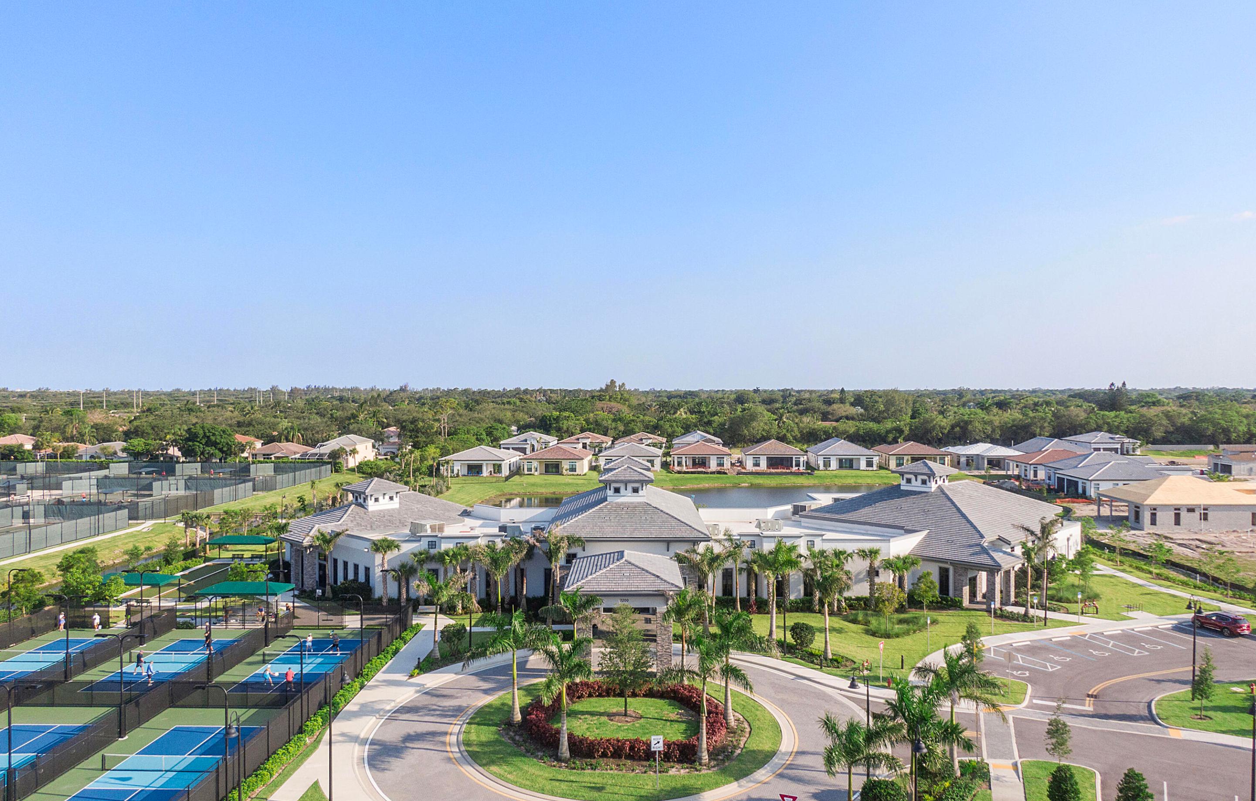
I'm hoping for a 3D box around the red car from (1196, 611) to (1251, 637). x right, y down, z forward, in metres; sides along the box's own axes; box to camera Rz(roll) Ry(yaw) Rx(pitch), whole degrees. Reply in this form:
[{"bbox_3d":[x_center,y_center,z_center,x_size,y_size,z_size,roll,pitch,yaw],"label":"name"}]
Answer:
[{"bbox_3d":[51.866,19.359,76.015,1.900,1.680,4.750,0,1,-14],"label":"red car"}]

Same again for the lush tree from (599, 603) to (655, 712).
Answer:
[{"bbox_3d":[-0.097,17.022,57.246,3.750,7.300,3.560,0,1,0],"label":"lush tree"}]

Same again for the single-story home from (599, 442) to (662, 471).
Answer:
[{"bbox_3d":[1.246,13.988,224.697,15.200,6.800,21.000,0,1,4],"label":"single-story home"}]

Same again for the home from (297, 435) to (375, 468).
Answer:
[{"bbox_3d":[-82.086,14.175,247.780,14.200,8.120,23.500,0,1,0],"label":"home"}]

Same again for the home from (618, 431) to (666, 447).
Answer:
[{"bbox_3d":[4.530,13.339,276.939,15.300,6.600,21.500,0,1,4],"label":"home"}]

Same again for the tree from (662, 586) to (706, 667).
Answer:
[{"bbox_3d":[3.937,16.741,61.184,3.099,7.386,3.099,0,1,0],"label":"tree"}]

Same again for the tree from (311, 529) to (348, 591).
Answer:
[{"bbox_3d":[-30.485,16.598,88.638,3.497,6.998,3.497,0,1,0],"label":"tree"}]

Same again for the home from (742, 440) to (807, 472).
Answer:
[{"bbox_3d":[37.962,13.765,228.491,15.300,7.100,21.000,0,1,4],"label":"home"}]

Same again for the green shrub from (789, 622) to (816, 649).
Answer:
[{"bbox_3d":[14.032,18.894,70.008,1.950,2.000,1.950,0,1,0],"label":"green shrub"}]

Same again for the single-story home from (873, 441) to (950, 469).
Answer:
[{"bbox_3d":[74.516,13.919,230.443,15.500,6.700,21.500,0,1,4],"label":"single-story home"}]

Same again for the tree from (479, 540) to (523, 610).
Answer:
[{"bbox_3d":[-11.660,16.617,79.829,3.960,7.650,3.760,0,1,0],"label":"tree"}]

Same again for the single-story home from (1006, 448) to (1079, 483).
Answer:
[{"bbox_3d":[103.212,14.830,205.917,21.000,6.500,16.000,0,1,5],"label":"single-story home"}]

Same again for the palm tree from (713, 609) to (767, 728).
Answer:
[{"bbox_3d":[6.977,17.045,55.522,3.700,7.450,3.600,0,1,0],"label":"palm tree"}]

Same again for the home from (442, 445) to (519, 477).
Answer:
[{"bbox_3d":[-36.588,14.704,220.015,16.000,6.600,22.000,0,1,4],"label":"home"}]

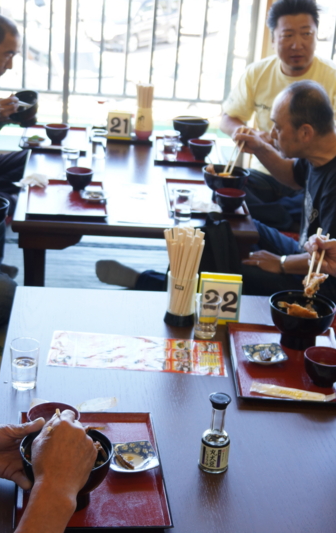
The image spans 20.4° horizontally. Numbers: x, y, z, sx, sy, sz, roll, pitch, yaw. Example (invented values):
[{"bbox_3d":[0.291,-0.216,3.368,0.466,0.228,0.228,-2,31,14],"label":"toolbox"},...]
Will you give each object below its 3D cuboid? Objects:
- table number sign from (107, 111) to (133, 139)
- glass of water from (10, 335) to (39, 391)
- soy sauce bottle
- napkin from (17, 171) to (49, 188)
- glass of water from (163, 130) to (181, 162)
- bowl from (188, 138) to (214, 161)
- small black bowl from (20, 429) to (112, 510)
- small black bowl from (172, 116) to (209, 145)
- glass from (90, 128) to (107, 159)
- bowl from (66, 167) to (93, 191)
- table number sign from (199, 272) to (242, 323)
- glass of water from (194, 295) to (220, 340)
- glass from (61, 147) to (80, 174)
[{"bbox_3d":[-0.195,-0.574,3.786,0.100,0.122,0.050,3,22,-3],"label":"table number sign"},{"bbox_3d":[-0.294,0.201,1.912,0.058,0.096,0.058,2,22,-5],"label":"glass of water"},{"bbox_3d":[0.093,0.314,1.755,0.057,0.153,0.057,7,22,6],"label":"soy sauce bottle"},{"bbox_3d":[-0.480,-0.305,3.286,0.122,0.044,0.081,2,22,-5],"label":"napkin"},{"bbox_3d":[0.018,-0.480,3.753,0.063,0.102,0.063,2,22,-5],"label":"glass of water"},{"bbox_3d":[0.126,-0.450,3.629,0.097,0.063,0.097,4,22,-1],"label":"bowl"},{"bbox_3d":[-0.169,0.346,1.549,0.152,0.095,0.152,2,22,-5],"label":"small black bowl"},{"bbox_3d":[0.093,-0.553,3.836,0.152,0.097,0.152,4,22,-1],"label":"small black bowl"},{"bbox_3d":[-0.266,-0.469,3.585,0.060,0.097,0.060,2,22,-5],"label":"glass"},{"bbox_3d":[-0.313,-0.307,3.304,0.097,0.068,0.097,2,22,-5],"label":"bowl"},{"bbox_3d":[0.133,0.083,2.380,0.103,0.119,0.049,4,22,-3],"label":"table number sign"},{"bbox_3d":[0.097,0.126,2.297,0.063,0.099,0.063,2,22,-5],"label":"glass of water"},{"bbox_3d":[-0.361,-0.393,3.485,0.064,0.100,0.064,2,22,-5],"label":"glass"}]

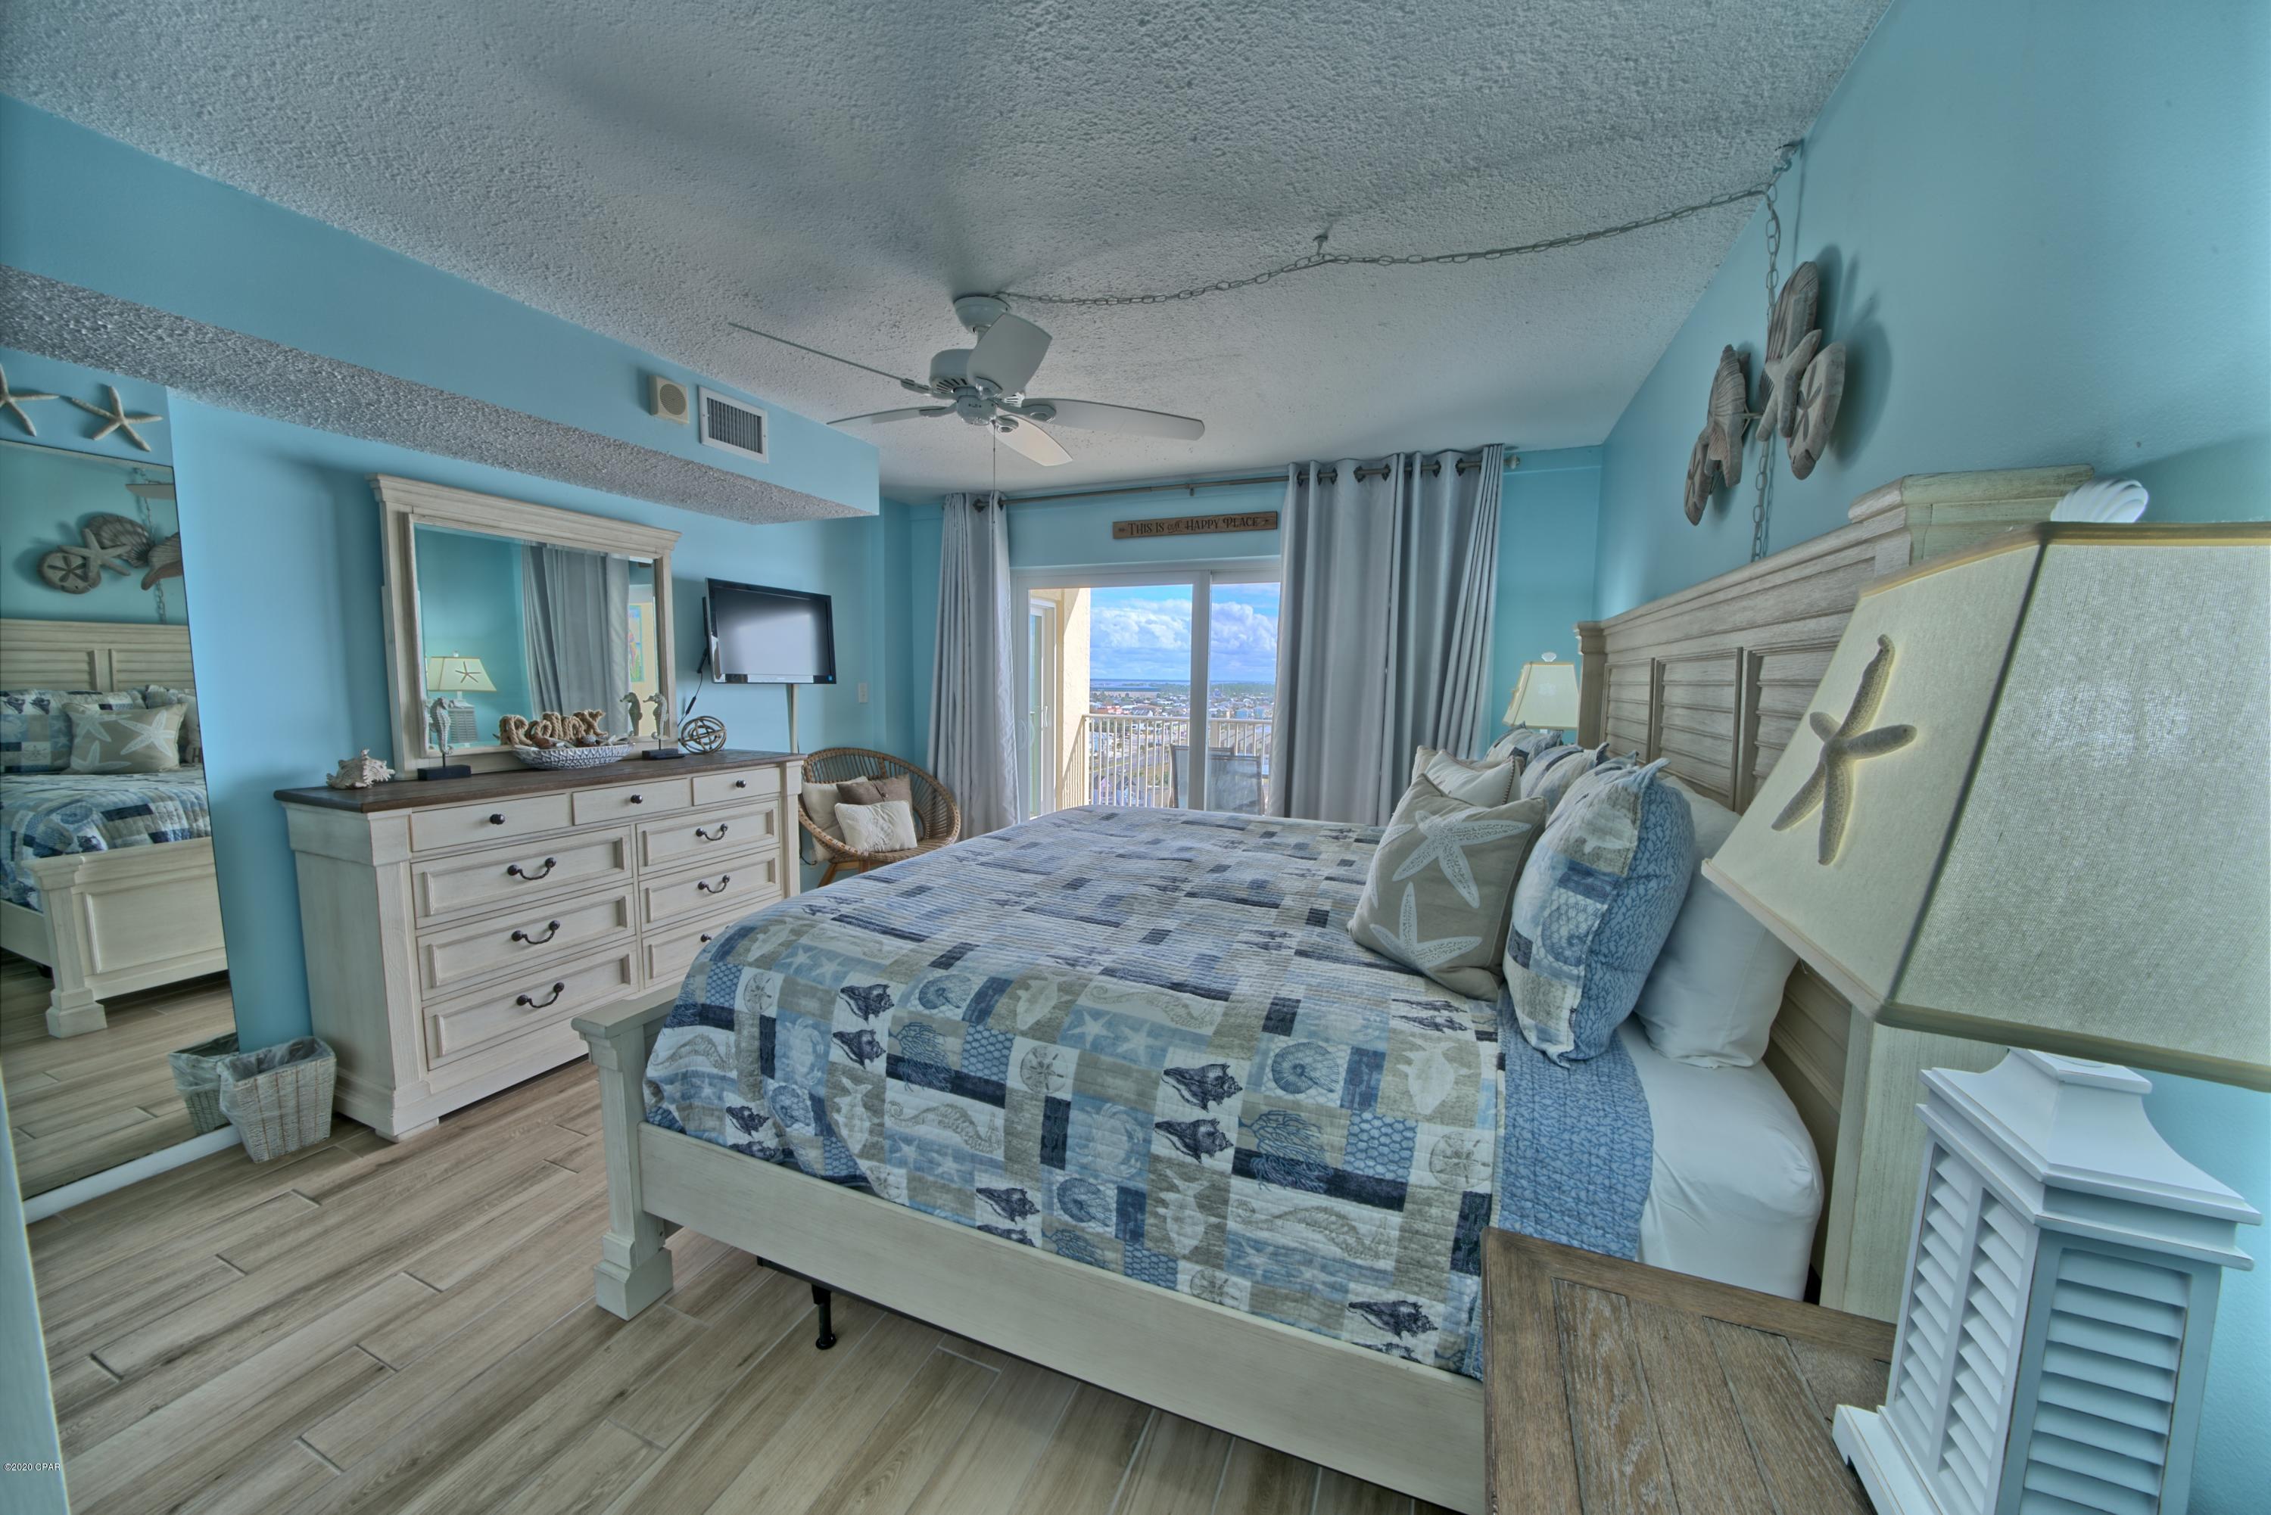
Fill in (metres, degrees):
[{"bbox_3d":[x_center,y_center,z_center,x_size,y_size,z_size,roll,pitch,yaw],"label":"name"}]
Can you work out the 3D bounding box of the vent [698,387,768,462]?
[{"bbox_3d":[-1.566,-1.301,2.979,0.025,0.203,0.306,3,6,22],"label":"vent"}]

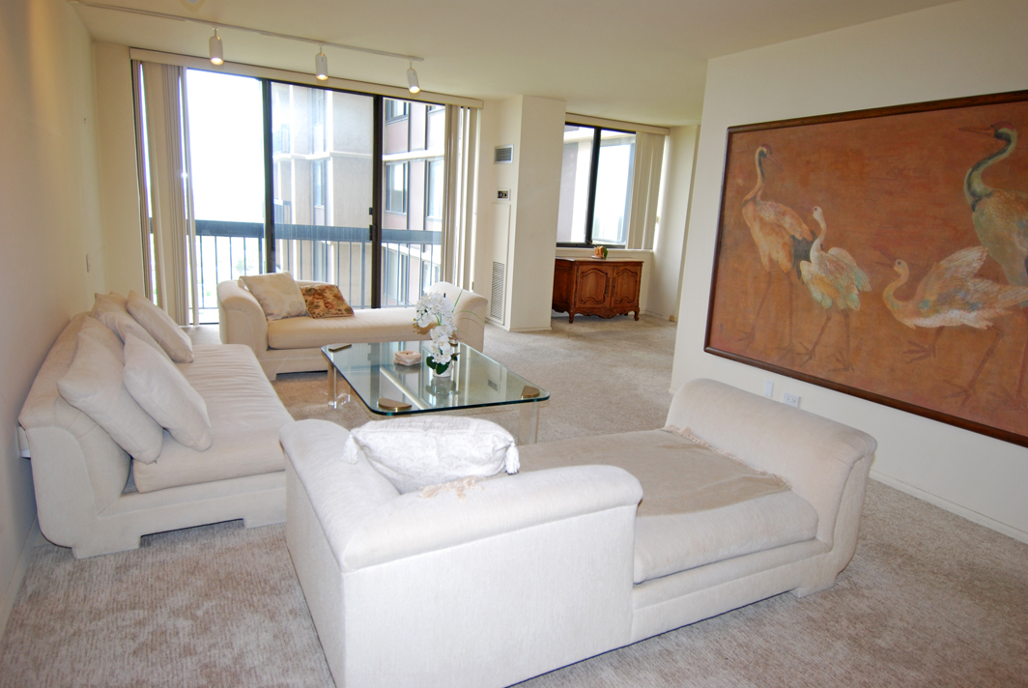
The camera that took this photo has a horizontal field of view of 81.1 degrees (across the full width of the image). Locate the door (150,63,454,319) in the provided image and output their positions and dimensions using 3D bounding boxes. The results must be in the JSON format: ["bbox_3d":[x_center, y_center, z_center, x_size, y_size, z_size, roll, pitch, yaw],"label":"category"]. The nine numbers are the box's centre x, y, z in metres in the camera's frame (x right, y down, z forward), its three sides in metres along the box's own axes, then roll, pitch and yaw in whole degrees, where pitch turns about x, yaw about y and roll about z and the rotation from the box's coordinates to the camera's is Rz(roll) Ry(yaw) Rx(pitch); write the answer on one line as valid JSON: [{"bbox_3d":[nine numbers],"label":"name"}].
[{"bbox_3d":[-2.125,-1.490,6.693,3.300,2.530,0.120,-3,14,-28],"label":"door"}]

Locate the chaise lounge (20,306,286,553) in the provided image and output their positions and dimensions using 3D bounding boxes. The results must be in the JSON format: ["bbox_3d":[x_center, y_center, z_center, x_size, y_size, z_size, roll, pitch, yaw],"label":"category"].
[{"bbox_3d":[-1.795,0.274,3.172,0.920,0.600,2.030,-3,14,-28],"label":"chaise lounge"}]

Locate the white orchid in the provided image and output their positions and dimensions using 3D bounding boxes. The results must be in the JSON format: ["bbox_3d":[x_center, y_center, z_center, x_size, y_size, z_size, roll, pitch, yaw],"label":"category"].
[{"bbox_3d":[-0.444,-0.051,3.424,0.260,0.485,0.250,-3,14,-28],"label":"white orchid"}]

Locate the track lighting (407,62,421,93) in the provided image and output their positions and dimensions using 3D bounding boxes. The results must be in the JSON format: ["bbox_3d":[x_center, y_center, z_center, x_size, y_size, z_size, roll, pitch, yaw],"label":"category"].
[{"bbox_3d":[-0.870,-2.317,5.218,0.100,0.250,0.100,-3,14,-28],"label":"track lighting"}]

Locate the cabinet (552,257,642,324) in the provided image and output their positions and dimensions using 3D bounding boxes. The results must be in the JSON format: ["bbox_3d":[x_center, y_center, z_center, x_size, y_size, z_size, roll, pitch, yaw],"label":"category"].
[{"bbox_3d":[1.149,-0.753,8.212,1.120,0.810,0.520,-3,14,-28],"label":"cabinet"}]

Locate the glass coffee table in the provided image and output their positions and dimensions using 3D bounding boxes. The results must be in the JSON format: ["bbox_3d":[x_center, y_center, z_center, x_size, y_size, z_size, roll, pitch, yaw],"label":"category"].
[{"bbox_3d":[-0.548,0.334,3.666,1.005,0.410,1.540,-3,14,-28],"label":"glass coffee table"}]

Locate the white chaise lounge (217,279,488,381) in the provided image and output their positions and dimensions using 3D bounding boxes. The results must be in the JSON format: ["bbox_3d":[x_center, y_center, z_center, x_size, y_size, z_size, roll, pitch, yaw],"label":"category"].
[{"bbox_3d":[-1.438,-0.183,5.320,2.155,0.630,1.150,-3,14,-28],"label":"white chaise lounge"}]

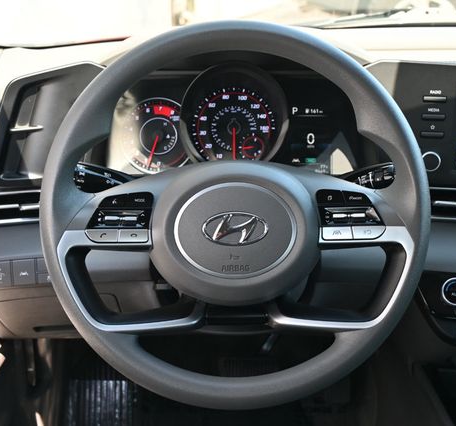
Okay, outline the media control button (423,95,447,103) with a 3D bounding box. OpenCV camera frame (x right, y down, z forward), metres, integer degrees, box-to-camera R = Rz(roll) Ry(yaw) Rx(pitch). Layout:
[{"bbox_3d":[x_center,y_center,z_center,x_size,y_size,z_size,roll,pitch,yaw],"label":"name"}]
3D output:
[{"bbox_3d":[0.247,-0.135,0.910,0.028,0.007,0.006,2,12,8],"label":"media control button"}]

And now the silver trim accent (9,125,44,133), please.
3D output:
[{"bbox_3d":[-0.243,-0.101,0.920,0.044,0.008,0.015,-5,9,-14],"label":"silver trim accent"}]

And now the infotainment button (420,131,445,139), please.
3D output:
[{"bbox_3d":[0.246,-0.094,0.917,0.028,0.007,0.006,2,12,8],"label":"infotainment button"}]

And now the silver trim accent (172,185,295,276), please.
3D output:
[{"bbox_3d":[0.007,0.016,0.705,0.116,0.088,0.012,0,-3,0],"label":"silver trim accent"}]

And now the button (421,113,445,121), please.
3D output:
[{"bbox_3d":[0.234,-0.110,0.870,0.028,0.007,0.006,3,6,8],"label":"button"}]

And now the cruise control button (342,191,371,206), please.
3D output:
[{"bbox_3d":[0.120,-0.014,0.715,0.026,0.013,0.006,0,-3,0],"label":"cruise control button"}]

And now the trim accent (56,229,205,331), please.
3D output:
[{"bbox_3d":[-0.092,0.065,0.725,0.139,0.095,0.032,0,-3,0],"label":"trim accent"}]

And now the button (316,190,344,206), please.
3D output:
[{"bbox_3d":[0.099,-0.014,0.738,0.026,0.015,0.006,0,-4,0],"label":"button"}]

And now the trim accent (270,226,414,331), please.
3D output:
[{"bbox_3d":[0.109,0.063,0.733,0.134,0.099,0.035,0,-6,0],"label":"trim accent"}]

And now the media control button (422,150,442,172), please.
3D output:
[{"bbox_3d":[0.243,-0.061,0.912,0.024,0.024,0.012,2,12,8],"label":"media control button"}]

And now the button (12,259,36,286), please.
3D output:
[{"bbox_3d":[-0.230,0.067,0.865,0.026,0.030,0.009,-4,18,-10],"label":"button"}]

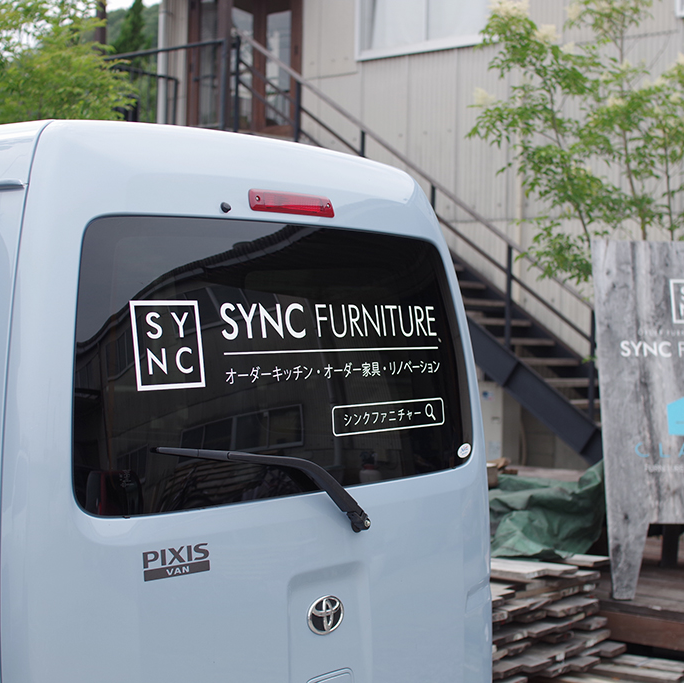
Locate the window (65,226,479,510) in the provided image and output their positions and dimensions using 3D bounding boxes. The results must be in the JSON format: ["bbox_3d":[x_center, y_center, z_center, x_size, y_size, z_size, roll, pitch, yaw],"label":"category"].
[{"bbox_3d":[-0.063,0.026,2.586,0.080,0.541,1.220,-7,-4,39],"label":"window"}]

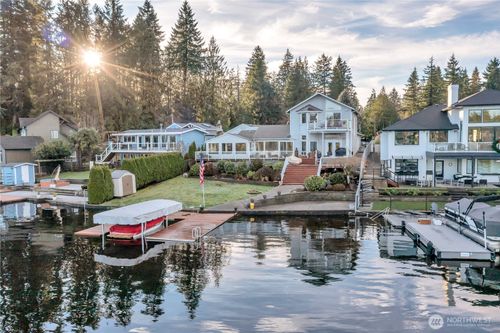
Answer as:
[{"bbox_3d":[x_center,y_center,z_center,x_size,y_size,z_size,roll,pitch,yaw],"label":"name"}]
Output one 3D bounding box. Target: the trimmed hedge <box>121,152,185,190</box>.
[{"bbox_3d":[-10.199,0.241,42.271,1.400,3.250,11.300,0,3,14],"label":"trimmed hedge"}]

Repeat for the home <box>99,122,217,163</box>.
[{"bbox_3d":[-11.924,-3.356,54.394,12.200,5.600,13.500,0,3,15],"label":"home"}]

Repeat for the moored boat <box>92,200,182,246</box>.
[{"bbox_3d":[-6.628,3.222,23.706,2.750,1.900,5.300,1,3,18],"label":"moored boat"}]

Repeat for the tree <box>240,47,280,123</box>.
[{"bbox_3d":[2.465,-18.278,103.165,9.632,26.737,9.632,0,3,0],"label":"tree"}]

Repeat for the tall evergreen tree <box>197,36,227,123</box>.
[{"bbox_3d":[-9.519,-18.540,99.141,7.718,28.261,7.718,0,3,0],"label":"tall evergreen tree"}]

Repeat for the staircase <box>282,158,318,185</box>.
[{"bbox_3d":[5.403,0.430,41.386,3.700,2.800,3.900,0,3,12],"label":"staircase"}]

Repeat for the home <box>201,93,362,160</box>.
[{"bbox_3d":[4.566,-4.884,51.814,18.300,7.800,12.000,1,3,17],"label":"home"}]

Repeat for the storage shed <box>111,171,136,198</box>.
[{"bbox_3d":[-11.590,1.405,34.822,1.800,2.350,2.400,0,3,10],"label":"storage shed"}]

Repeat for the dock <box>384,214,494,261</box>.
[{"bbox_3d":[10.006,3.744,22.088,3.100,0.550,9.200,0,3,9],"label":"dock"}]

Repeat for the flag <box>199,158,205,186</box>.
[{"bbox_3d":[-3.677,0.407,29.463,0.480,1.950,0.280,0,3,8],"label":"flag"}]

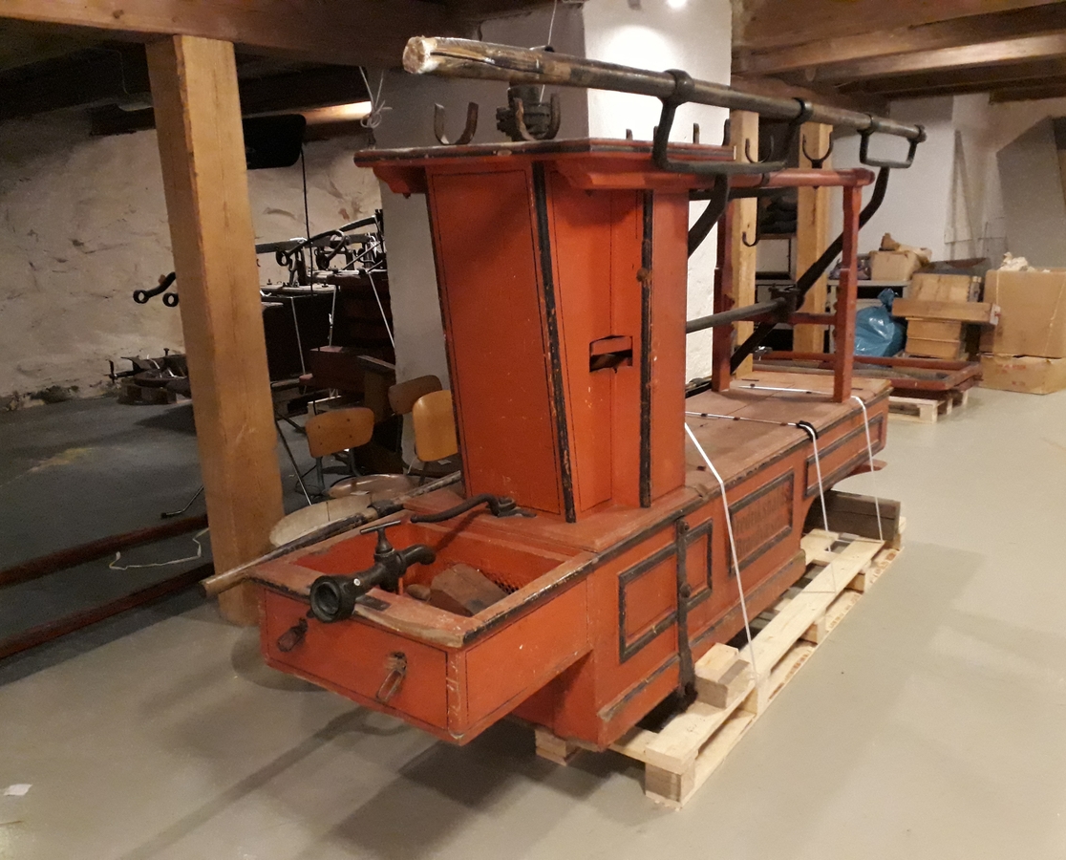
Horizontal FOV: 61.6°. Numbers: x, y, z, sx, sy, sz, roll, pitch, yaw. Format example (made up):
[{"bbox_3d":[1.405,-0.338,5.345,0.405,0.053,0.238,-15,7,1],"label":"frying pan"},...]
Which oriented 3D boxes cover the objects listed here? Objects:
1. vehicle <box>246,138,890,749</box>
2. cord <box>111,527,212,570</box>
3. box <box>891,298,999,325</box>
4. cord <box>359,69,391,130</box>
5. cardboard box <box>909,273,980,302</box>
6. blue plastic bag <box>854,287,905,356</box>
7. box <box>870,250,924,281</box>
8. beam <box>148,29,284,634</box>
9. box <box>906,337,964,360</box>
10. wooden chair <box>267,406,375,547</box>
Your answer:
[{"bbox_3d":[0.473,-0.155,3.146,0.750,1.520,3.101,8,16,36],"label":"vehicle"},{"bbox_3d":[-1.790,0.576,4.333,0.400,0.025,0.480,-5,14,-14],"label":"cord"},{"bbox_3d":[3.329,-0.970,7.201,0.220,0.145,0.803,-14,18,-40],"label":"box"},{"bbox_3d":[-0.663,-1.384,3.750,0.130,0.260,0.100,-2,14,0],"label":"cord"},{"bbox_3d":[3.376,-1.151,7.226,0.280,0.220,0.500,-14,18,-40],"label":"cardboard box"},{"bbox_3d":[3.228,-0.989,8.365,0.524,0.685,0.463,8,16,36],"label":"blue plastic bag"},{"bbox_3d":[3.767,-1.709,9.318,0.393,0.282,0.352,6,16,32],"label":"box"},{"bbox_3d":[-1.152,-0.309,3.366,0.176,2.134,0.227,10,18,41],"label":"beam"},{"bbox_3d":[3.325,-0.678,7.297,0.240,0.135,0.440,-14,18,-40],"label":"box"},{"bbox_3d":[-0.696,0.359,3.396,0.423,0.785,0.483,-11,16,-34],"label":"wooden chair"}]

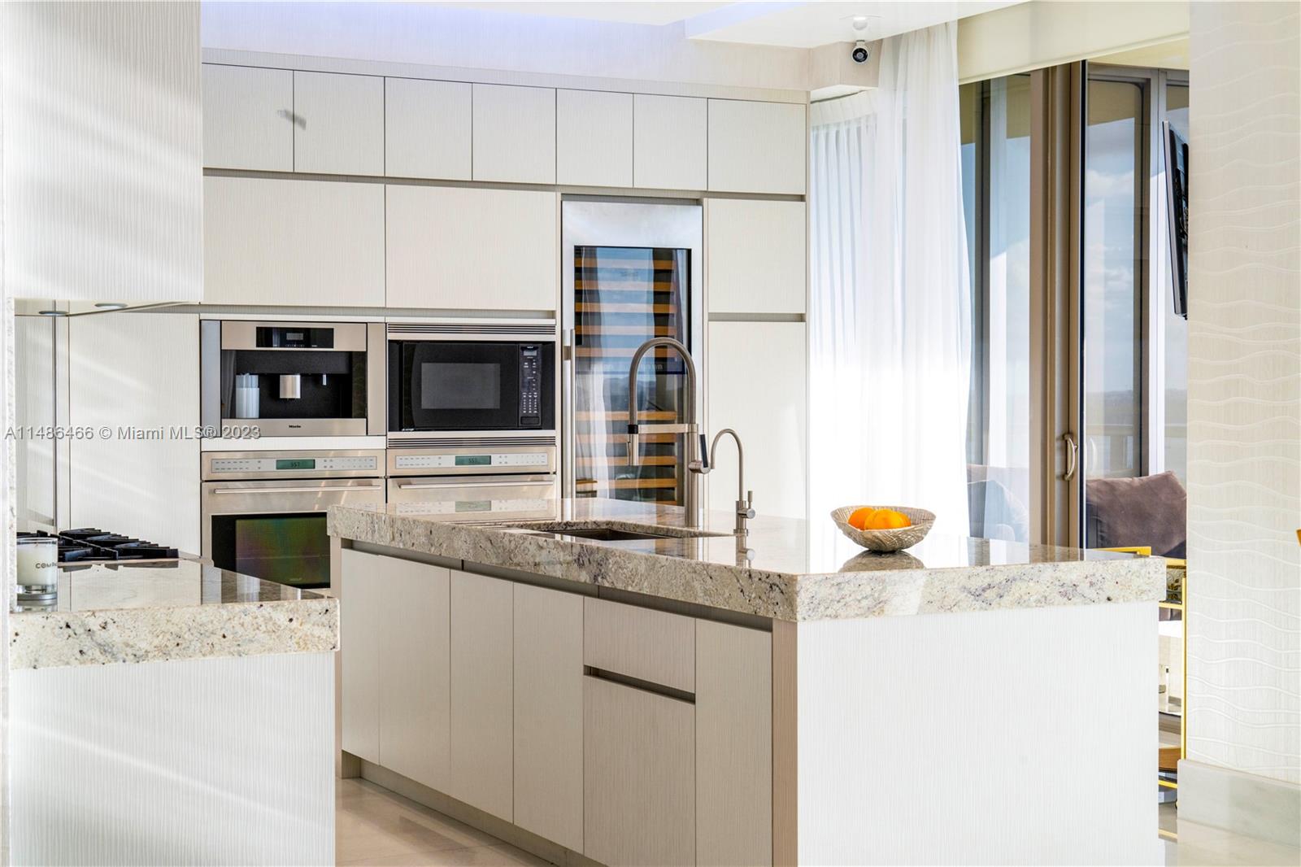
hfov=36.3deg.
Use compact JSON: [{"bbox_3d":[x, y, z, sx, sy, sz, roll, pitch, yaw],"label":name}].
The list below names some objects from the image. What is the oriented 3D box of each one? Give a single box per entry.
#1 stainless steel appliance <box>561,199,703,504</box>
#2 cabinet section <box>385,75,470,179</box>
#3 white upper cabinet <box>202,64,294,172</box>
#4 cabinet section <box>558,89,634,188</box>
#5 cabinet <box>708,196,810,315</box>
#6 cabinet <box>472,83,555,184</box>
[{"bbox_3d":[-0.199,0.033,9.057,0.675,2.103,0.610,-1,2,-24],"label":"stainless steel appliance"},{"bbox_3d":[-1.041,-1.279,8.551,0.383,0.411,0.550,-1,2,-25],"label":"cabinet section"},{"bbox_3d":[-1.728,-1.269,8.211,0.382,0.411,0.520,-1,1,-25],"label":"white upper cabinet"},{"bbox_3d":[-0.357,-1.288,8.874,0.366,0.411,0.550,-1,2,-25],"label":"cabinet section"},{"bbox_3d":[0.374,-0.801,9.205,0.505,0.509,0.520,-1,1,-25],"label":"cabinet"},{"bbox_3d":[-0.701,-1.274,8.700,0.380,0.408,0.600,-1,2,-25],"label":"cabinet"}]

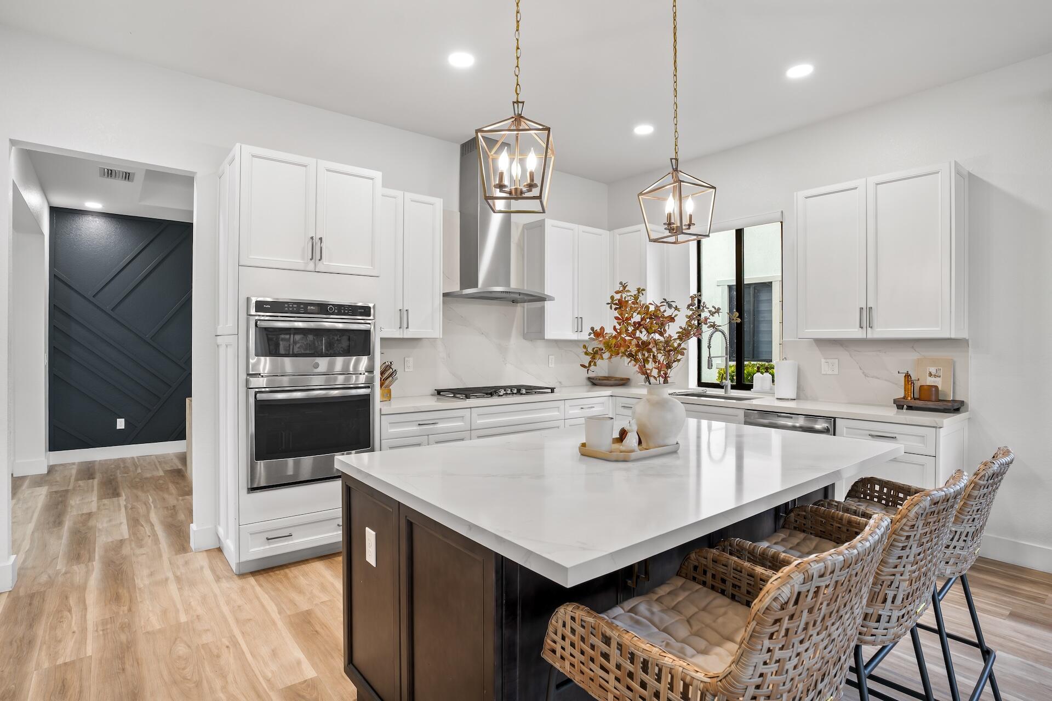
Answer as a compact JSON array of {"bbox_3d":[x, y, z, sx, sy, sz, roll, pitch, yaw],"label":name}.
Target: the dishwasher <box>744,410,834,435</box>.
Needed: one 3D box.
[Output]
[{"bbox_3d":[2.106,0.858,3.763,0.609,0.817,0.618,0,0,-39],"label":"dishwasher"}]

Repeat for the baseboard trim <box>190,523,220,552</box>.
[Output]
[{"bbox_3d":[-2.142,1.236,3.317,0.154,0.147,0.137,0,0,-39],"label":"baseboard trim"}]

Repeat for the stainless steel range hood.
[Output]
[{"bbox_3d":[-0.296,-1.148,4.405,0.924,1.380,0.548,0,0,-39],"label":"stainless steel range hood"}]

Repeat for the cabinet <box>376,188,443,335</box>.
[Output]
[{"bbox_3d":[-1.032,-0.663,3.955,0.649,1.129,0.327,0,0,-39],"label":"cabinet"}]

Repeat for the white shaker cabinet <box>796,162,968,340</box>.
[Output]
[{"bbox_3d":[2.505,-0.637,3.560,0.350,1.103,0.946,0,0,-39],"label":"white shaker cabinet"}]

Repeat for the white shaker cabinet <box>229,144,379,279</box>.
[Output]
[{"bbox_3d":[-1.520,-0.847,3.366,0.850,0.712,0.631,0,0,-39],"label":"white shaker cabinet"}]

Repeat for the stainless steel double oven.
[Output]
[{"bbox_3d":[-1.498,0.260,3.345,0.763,1.139,0.629,0,0,-39],"label":"stainless steel double oven"}]

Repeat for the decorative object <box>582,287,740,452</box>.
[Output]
[{"bbox_3d":[0.529,0.055,1.980,0.610,0.649,0.480,0,0,0],"label":"decorative object"}]

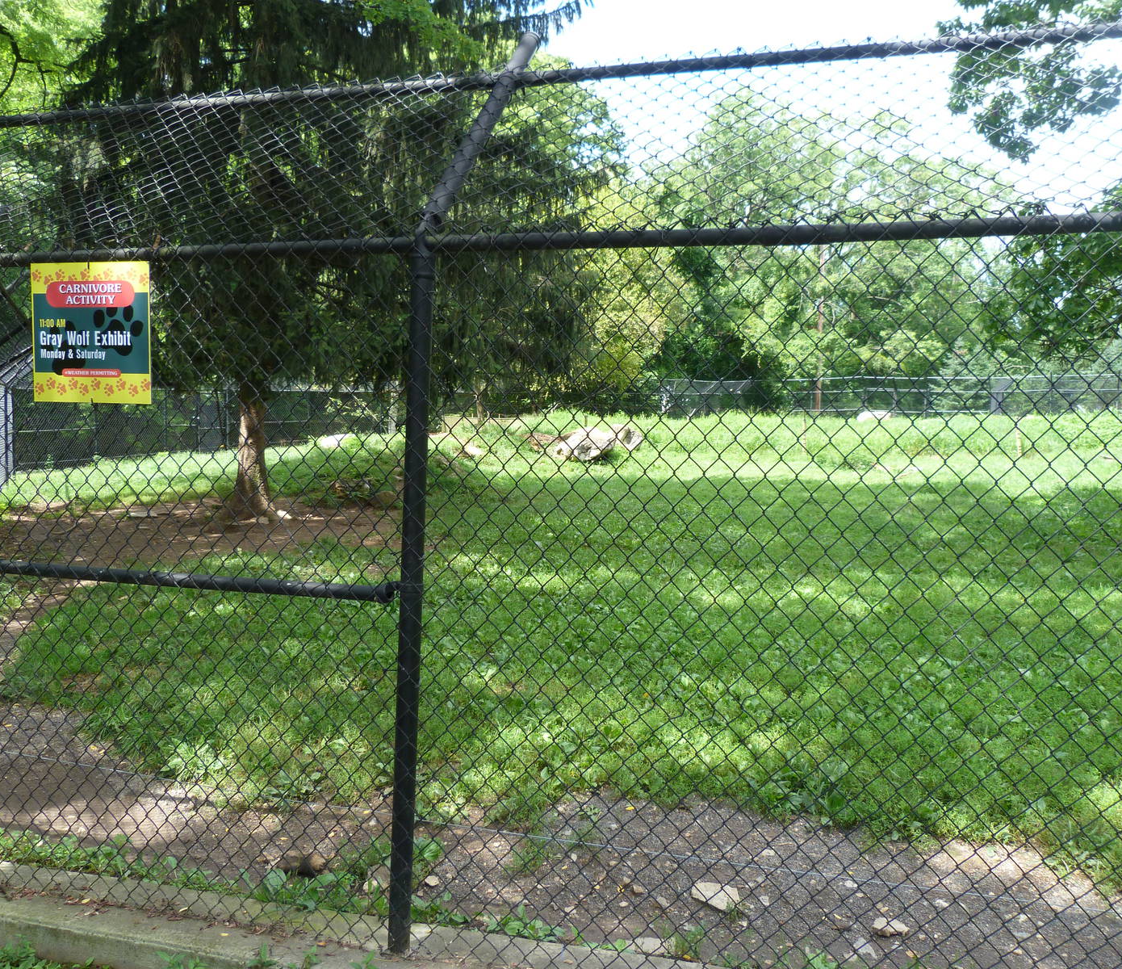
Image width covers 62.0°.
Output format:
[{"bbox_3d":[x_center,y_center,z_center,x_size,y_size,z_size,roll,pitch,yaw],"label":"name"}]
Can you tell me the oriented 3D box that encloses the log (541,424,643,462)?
[{"bbox_3d":[0.782,-1.087,24.500,2.500,0.930,1.250,1,2,-14],"label":"log"}]

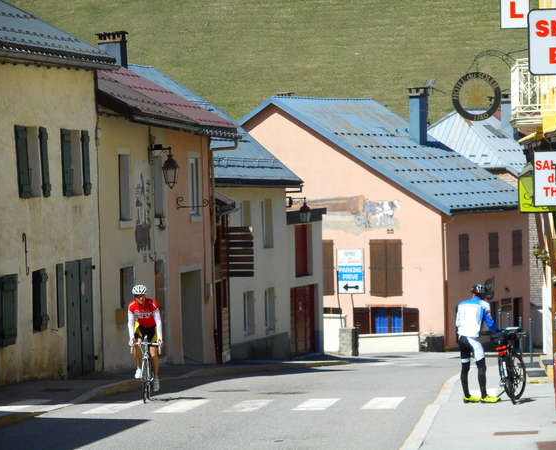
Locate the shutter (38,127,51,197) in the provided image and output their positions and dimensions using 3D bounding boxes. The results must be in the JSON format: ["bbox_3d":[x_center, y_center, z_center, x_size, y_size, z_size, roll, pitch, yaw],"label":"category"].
[{"bbox_3d":[-4.288,-1.154,42.748,0.070,1.280,0.520,-2,1,10],"label":"shutter"}]

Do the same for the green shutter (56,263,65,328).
[{"bbox_3d":[-4.012,1.311,42.900,0.050,1.170,0.430,-1,1,14],"label":"green shutter"}]

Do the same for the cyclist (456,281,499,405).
[{"bbox_3d":[2.938,1.745,34.200,0.540,1.740,0.520,-1,2,37],"label":"cyclist"}]

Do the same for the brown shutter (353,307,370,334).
[{"bbox_3d":[2.775,3.191,77.200,0.620,0.950,0.060,-1,1,32],"label":"brown shutter"}]

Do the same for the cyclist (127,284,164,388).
[{"bbox_3d":[-1.931,1.635,33.600,0.520,1.530,0.900,-2,1,-1],"label":"cyclist"}]

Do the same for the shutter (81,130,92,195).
[{"bbox_3d":[-3.656,-1.183,44.300,0.050,1.250,0.460,-1,1,14],"label":"shutter"}]

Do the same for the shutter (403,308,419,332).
[{"bbox_3d":[4.530,3.453,79.400,0.610,1.220,0.050,-1,1,30],"label":"shutter"}]

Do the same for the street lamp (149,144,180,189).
[{"bbox_3d":[-2.541,-1.299,52.000,0.720,1.000,0.400,-2,1,8],"label":"street lamp"}]

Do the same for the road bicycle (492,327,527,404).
[{"bbox_3d":[3.445,2.051,33.900,0.550,1.070,1.650,-1,1,8],"label":"road bicycle"}]

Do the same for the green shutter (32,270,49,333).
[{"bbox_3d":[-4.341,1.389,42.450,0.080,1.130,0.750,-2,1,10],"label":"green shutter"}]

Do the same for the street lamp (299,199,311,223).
[{"bbox_3d":[0.808,-0.407,70.000,0.330,0.680,0.330,-1,1,14],"label":"street lamp"}]

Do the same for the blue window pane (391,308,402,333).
[{"bbox_3d":[3.852,3.114,75.500,0.430,0.800,0.060,-1,1,26],"label":"blue window pane"}]

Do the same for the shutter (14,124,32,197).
[{"bbox_3d":[-4.510,-1.112,41.000,0.050,1.270,0.480,-1,1,14],"label":"shutter"}]

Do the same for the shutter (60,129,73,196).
[{"bbox_3d":[-4.028,-1.184,44.229,0.070,1.280,0.520,-2,1,10],"label":"shutter"}]

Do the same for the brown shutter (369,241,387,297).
[{"bbox_3d":[3.453,1.502,80.200,0.620,1.900,0.050,-1,1,30],"label":"brown shutter"}]

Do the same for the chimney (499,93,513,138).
[{"bbox_3d":[9.130,-4.337,92.000,0.550,1.850,0.550,-1,1,32],"label":"chimney"}]

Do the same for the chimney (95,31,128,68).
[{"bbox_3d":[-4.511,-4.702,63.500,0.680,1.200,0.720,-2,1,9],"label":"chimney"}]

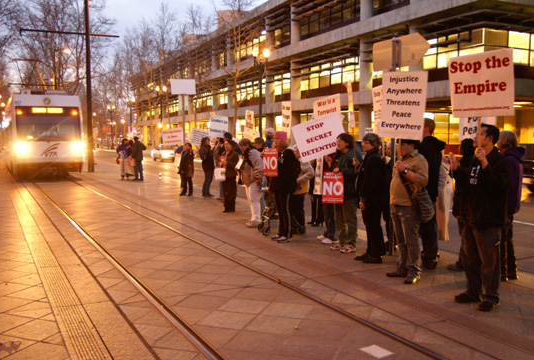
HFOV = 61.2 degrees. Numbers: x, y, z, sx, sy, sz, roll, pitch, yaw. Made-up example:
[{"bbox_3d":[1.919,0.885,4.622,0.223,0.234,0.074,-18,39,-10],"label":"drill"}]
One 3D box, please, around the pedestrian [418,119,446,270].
[{"bbox_3d":[2.033,0.166,5.643,0.380,1.857,0.520,1,5,9],"label":"pedestrian"}]

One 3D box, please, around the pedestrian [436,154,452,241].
[{"bbox_3d":[2.458,0.224,6.464,0.400,1.600,0.480,3,6,32],"label":"pedestrian"}]

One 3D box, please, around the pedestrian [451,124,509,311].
[{"bbox_3d":[2.029,0.345,4.287,0.480,1.734,0.550,-3,6,-33],"label":"pedestrian"}]

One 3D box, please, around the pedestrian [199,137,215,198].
[{"bbox_3d":[-1.742,-0.374,12.994,0.380,1.693,0.480,2,5,22],"label":"pedestrian"}]

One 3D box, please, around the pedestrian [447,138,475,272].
[{"bbox_3d":[2.374,0.300,5.564,0.420,1.604,0.480,2,5,17],"label":"pedestrian"}]

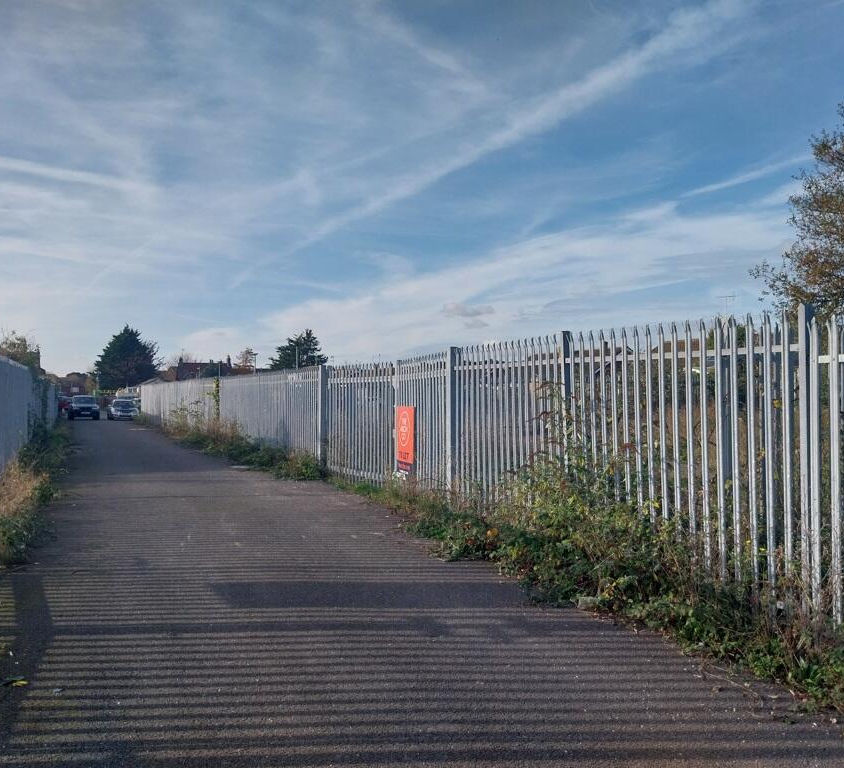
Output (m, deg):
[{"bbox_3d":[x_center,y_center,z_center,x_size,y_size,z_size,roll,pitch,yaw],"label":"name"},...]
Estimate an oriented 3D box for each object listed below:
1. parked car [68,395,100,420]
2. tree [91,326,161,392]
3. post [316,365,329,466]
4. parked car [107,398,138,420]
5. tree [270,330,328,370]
[{"bbox_3d":[-23.300,1.600,53.100,1.860,1.640,4.600,0,-1,-26],"label":"parked car"},{"bbox_3d":[-40.300,-2.350,105.000,8.400,11.000,8.400,0,-1,-21],"label":"tree"},{"bbox_3d":[-2.210,0.735,17.200,0.130,2.300,0.130,0,-1,-23],"label":"post"},{"bbox_3d":[-20.500,1.700,52.800,1.790,1.460,4.300,0,-1,-26],"label":"parked car"},{"bbox_3d":[-16.200,-2.000,100.000,7.300,10.200,7.000,0,-1,0],"label":"tree"}]

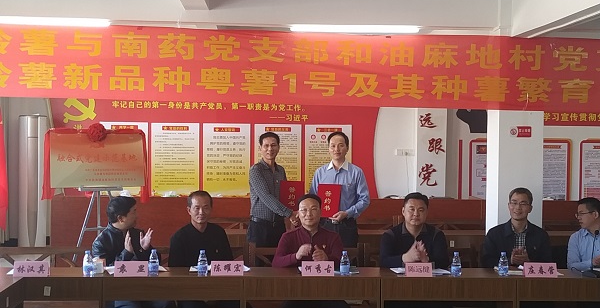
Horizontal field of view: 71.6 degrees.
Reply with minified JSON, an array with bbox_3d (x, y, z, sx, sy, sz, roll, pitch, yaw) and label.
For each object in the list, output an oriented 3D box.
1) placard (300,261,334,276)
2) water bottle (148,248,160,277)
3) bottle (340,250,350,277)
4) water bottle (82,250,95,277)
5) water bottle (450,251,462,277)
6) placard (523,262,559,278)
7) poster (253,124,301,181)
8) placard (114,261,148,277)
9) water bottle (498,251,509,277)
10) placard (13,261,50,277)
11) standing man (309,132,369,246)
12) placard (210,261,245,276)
[{"bbox_3d":[0.117,0.726,2.637,0.206,0.092,0.045,1,2,-3],"label":"placard"},{"bbox_3d":[-0.920,0.687,2.630,0.064,0.166,0.064,1,2,-3],"label":"water bottle"},{"bbox_3d":[0.291,0.702,2.667,0.062,0.156,0.062,1,2,-3],"label":"bottle"},{"bbox_3d":[-1.324,0.689,2.610,0.064,0.166,0.064,1,2,-3],"label":"water bottle"},{"bbox_3d":[1.020,0.720,2.710,0.064,0.166,0.064,1,2,-3],"label":"water bottle"},{"bbox_3d":[1.569,0.754,2.710,0.210,0.092,0.070,1,2,-3],"label":"placard"},{"bbox_3d":[-0.334,0.105,6.400,0.720,1.130,0.020,1,2,-3],"label":"poster"},{"bbox_3d":[-1.039,0.708,2.567,0.206,0.092,0.045,1,2,-3],"label":"placard"},{"bbox_3d":[1.338,0.723,2.730,0.062,0.156,0.062,1,2,-3],"label":"water bottle"},{"bbox_3d":[-1.668,0.718,2.585,0.212,0.092,0.070,1,2,-3],"label":"placard"},{"bbox_3d":[0.307,0.680,3.700,0.600,1.690,0.420,1,2,9],"label":"standing man"},{"bbox_3d":[-0.452,0.715,2.603,0.206,0.092,0.045,1,2,-3],"label":"placard"}]

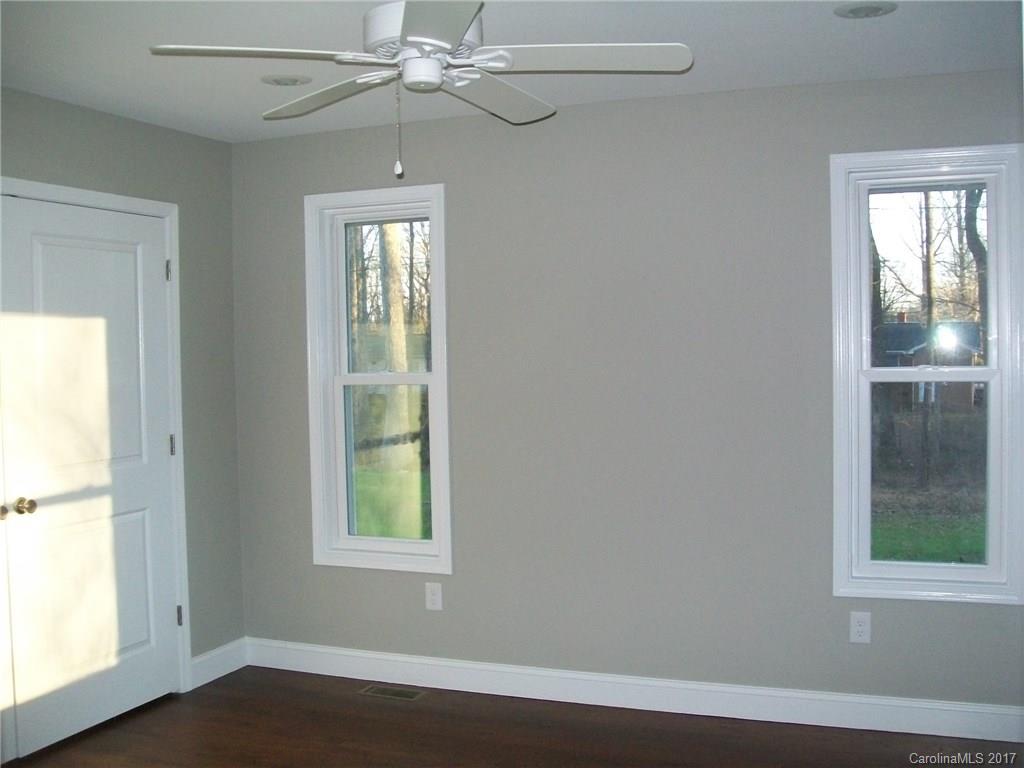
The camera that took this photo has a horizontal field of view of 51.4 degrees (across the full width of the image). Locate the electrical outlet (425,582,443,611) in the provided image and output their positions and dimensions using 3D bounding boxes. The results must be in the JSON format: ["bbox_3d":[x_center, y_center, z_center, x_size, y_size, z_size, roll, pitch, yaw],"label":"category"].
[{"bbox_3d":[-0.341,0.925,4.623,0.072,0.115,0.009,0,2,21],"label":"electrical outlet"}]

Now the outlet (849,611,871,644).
[{"bbox_3d":[1.305,0.913,3.983,0.072,0.115,0.009,0,2,21],"label":"outlet"}]

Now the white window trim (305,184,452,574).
[{"bbox_3d":[-0.577,-0.015,4.714,0.691,1.670,0.100,0,2,21],"label":"white window trim"}]

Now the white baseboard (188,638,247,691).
[{"bbox_3d":[-1.316,1.256,4.807,0.016,0.135,0.419,0,2,21],"label":"white baseboard"}]

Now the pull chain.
[{"bbox_3d":[-0.271,-0.620,2.555,0.018,0.240,0.018,-1,2,0],"label":"pull chain"}]

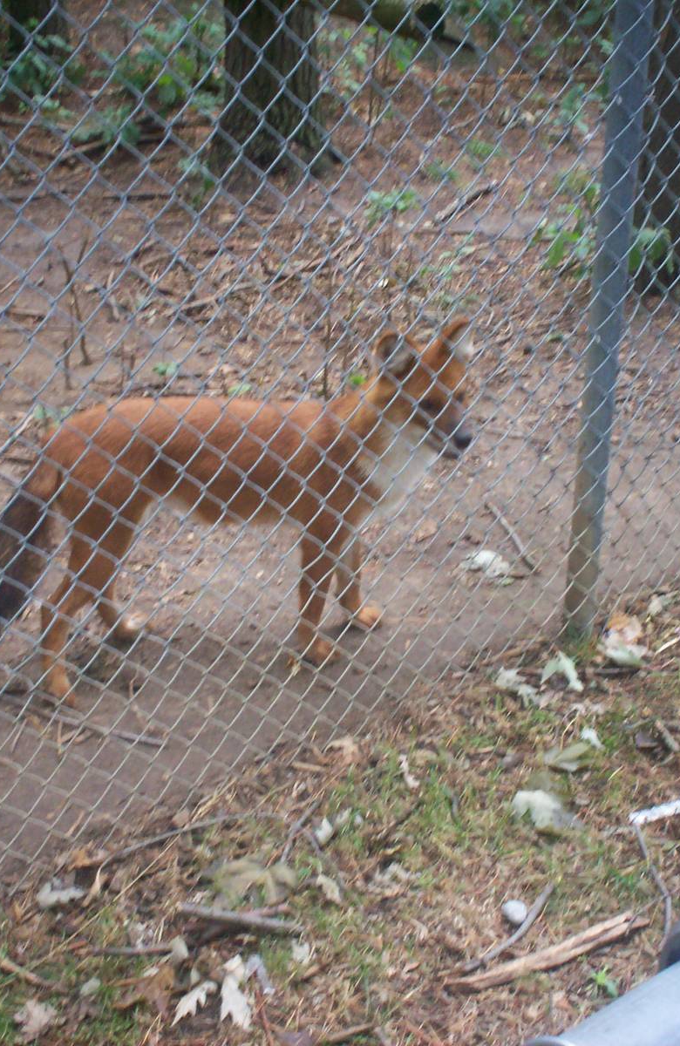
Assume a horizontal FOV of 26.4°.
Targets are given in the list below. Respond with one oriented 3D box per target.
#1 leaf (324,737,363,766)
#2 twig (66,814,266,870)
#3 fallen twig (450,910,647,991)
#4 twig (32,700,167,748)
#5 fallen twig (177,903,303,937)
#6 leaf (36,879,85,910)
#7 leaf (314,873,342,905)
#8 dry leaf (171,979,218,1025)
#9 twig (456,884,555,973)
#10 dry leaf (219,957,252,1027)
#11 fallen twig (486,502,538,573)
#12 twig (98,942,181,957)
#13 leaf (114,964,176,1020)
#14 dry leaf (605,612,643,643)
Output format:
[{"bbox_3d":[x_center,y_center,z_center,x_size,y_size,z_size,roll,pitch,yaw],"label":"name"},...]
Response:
[{"bbox_3d":[0.005,0.385,2.446,0.063,0.020,0.060,1,26,0],"label":"leaf"},{"bbox_3d":[-0.262,0.492,2.261,0.334,0.018,0.034,-12,29,-24],"label":"twig"},{"bbox_3d":[0.294,0.596,2.026,0.311,0.022,0.034,-10,28,-21],"label":"fallen twig"},{"bbox_3d":[-0.423,0.351,2.530,0.282,0.012,0.012,14,29,24],"label":"twig"},{"bbox_3d":[-0.144,0.569,2.075,0.184,0.018,0.018,8,27,15],"label":"fallen twig"},{"bbox_3d":[-0.418,0.550,2.135,0.072,0.022,0.050,1,26,0],"label":"leaf"},{"bbox_3d":[-0.015,0.545,2.163,0.025,0.018,0.070,-14,30,-27],"label":"leaf"},{"bbox_3d":[-0.195,0.644,1.945,0.042,0.022,0.085,17,30,30],"label":"dry leaf"},{"bbox_3d":[0.251,0.587,2.092,0.028,0.012,0.235,21,32,34],"label":"twig"},{"bbox_3d":[-0.142,0.632,1.956,0.045,0.024,0.110,-1,26,-4],"label":"dry leaf"},{"bbox_3d":[0.370,0.030,3.135,0.014,0.014,0.307,-5,27,-12],"label":"fallen twig"},{"bbox_3d":[-0.283,0.603,2.045,0.116,0.012,0.016,-2,26,-5],"label":"twig"},{"bbox_3d":[-0.266,0.636,1.965,0.074,0.022,0.102,-2,26,-6],"label":"leaf"},{"bbox_3d":[0.545,0.201,2.784,0.070,0.028,0.075,1,26,0],"label":"dry leaf"}]

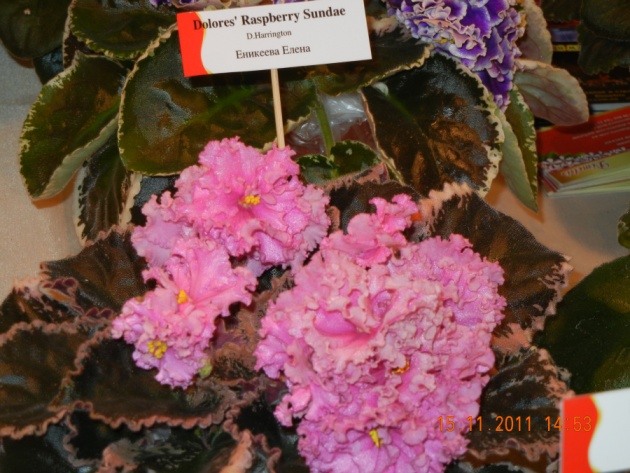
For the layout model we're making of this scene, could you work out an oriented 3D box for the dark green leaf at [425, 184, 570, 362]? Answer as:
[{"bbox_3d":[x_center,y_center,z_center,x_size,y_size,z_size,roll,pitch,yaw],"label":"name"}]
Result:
[{"bbox_3d":[0.081,0.017,1.000,0.074,0.022,0.085,3,52,-9],"label":"dark green leaf"}]

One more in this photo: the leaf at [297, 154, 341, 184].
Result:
[{"bbox_3d":[0.002,-0.033,1.045,0.021,0.006,0.015,-11,59,0],"label":"leaf"}]

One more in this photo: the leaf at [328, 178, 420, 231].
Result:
[{"bbox_3d":[0.029,-0.013,1.020,0.050,0.018,0.045,5,53,0],"label":"leaf"}]

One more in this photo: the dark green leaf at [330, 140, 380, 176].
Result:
[{"bbox_3d":[0.020,-0.039,1.045,0.023,0.007,0.017,-19,67,-15],"label":"dark green leaf"}]

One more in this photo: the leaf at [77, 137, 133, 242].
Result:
[{"bbox_3d":[-0.105,-0.025,1.060,0.031,0.014,0.056,11,73,19],"label":"leaf"}]

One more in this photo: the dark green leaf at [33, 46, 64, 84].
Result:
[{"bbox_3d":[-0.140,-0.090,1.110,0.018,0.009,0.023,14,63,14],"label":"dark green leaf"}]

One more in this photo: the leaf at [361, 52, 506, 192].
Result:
[{"bbox_3d":[0.058,-0.055,1.050,0.061,0.020,0.075,-26,74,-18],"label":"leaf"}]

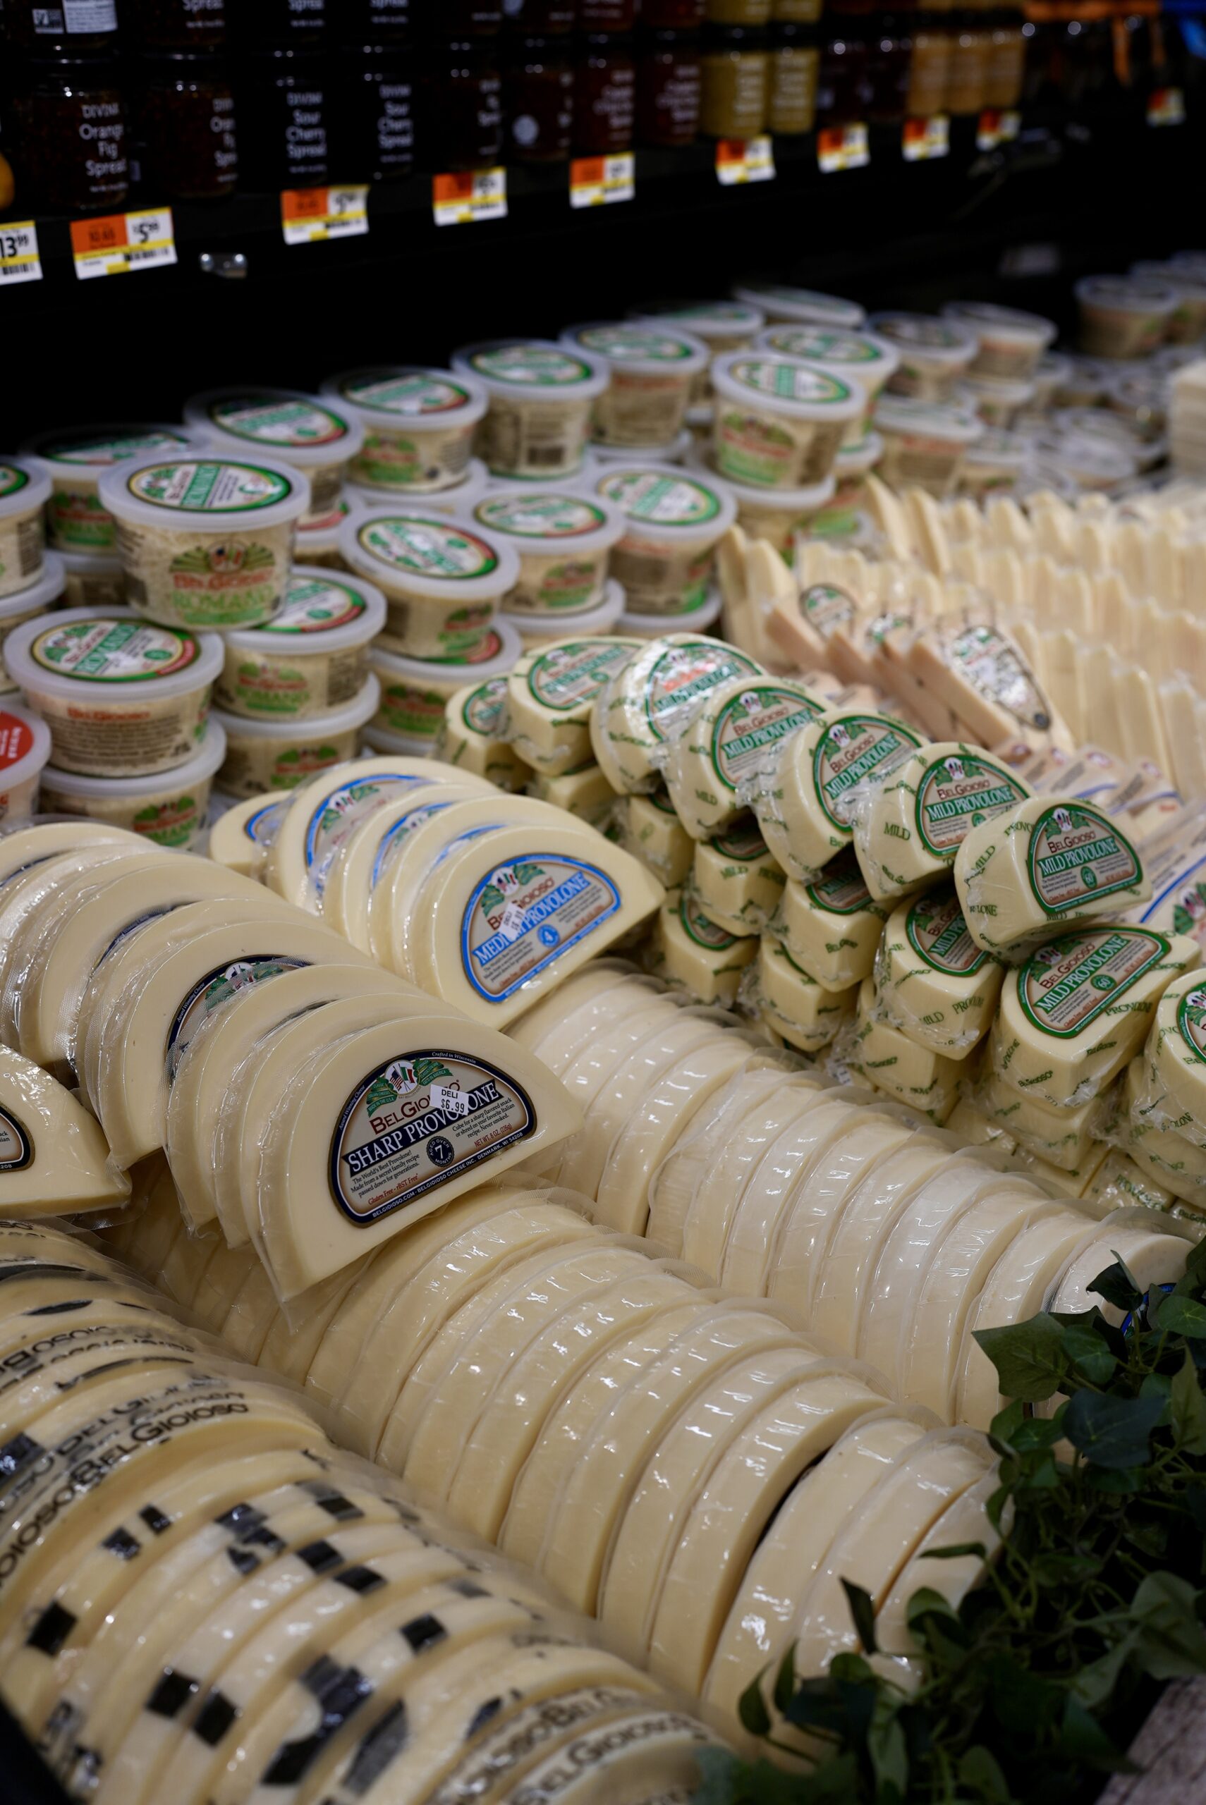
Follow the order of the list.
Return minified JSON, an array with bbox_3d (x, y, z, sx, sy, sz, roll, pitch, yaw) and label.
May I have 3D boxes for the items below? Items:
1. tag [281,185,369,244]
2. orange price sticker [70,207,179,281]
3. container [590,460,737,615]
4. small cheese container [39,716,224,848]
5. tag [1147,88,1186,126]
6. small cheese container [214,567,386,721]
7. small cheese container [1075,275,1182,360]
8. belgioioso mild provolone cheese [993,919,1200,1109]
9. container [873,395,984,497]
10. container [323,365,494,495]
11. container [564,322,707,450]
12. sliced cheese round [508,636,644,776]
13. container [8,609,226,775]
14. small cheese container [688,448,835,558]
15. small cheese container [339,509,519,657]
[{"bbox_3d":[-0.175,-0.437,1.114,0.002,0.032,0.066,19,34,40],"label":"tag"},{"bbox_3d":[-0.271,-0.374,0.995,0.003,0.031,0.064,24,37,38],"label":"orange price sticker"},{"bbox_3d":[0.037,-0.267,1.298,0.117,0.073,0.117,4,34,-3],"label":"container"},{"bbox_3d":[-0.276,-0.071,1.015,0.115,0.059,0.115,6,31,0],"label":"small cheese container"},{"bbox_3d":[0.539,-0.760,1.680,0.003,0.031,0.064,19,34,40],"label":"tag"},{"bbox_3d":[-0.191,-0.158,1.080,0.117,0.058,0.117,5,33,-3],"label":"small cheese container"},{"bbox_3d":[0.617,-0.694,2.091,0.115,0.073,0.115,6,32,0],"label":"small cheese container"},{"bbox_3d":[0.231,0.049,0.854,0.109,0.038,0.068,-35,45,-28],"label":"belgioioso mild provolone cheese"},{"bbox_3d":[0.295,-0.427,1.654,0.117,0.058,0.117,6,33,-4],"label":"container"},{"bbox_3d":[-0.140,-0.330,1.232,0.117,0.058,0.117,3,32,-2],"label":"container"},{"bbox_3d":[0.022,-0.407,1.384,0.115,0.073,0.115,7,31,0],"label":"container"},{"bbox_3d":[-0.014,-0.119,1.023,0.068,0.038,0.109,28,43,30],"label":"sliced cheese round"},{"bbox_3d":[-0.266,-0.115,0.969,0.117,0.058,0.117,3,30,-2],"label":"container"},{"bbox_3d":[0.118,-0.306,1.364,0.117,0.067,0.117,9,34,0],"label":"small cheese container"},{"bbox_3d":[-0.116,-0.203,1.139,0.117,0.058,0.117,8,34,-6],"label":"small cheese container"}]

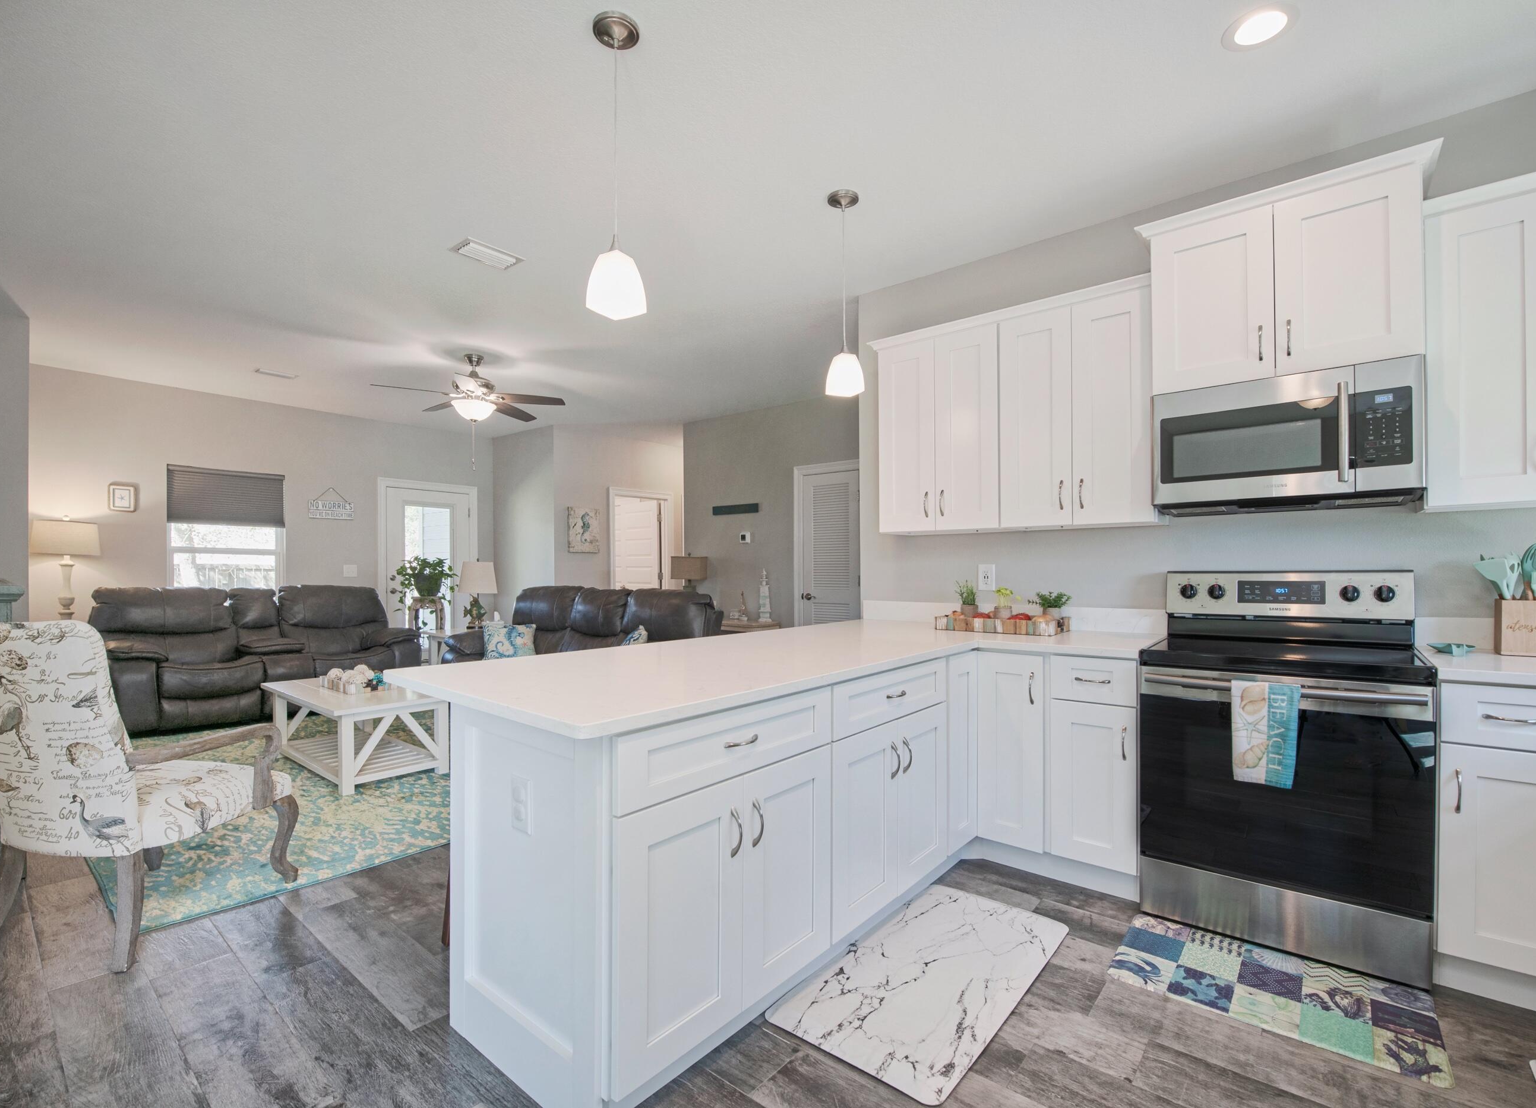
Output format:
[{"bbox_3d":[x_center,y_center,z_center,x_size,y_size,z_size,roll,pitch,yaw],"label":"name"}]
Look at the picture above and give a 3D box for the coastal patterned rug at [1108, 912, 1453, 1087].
[{"bbox_3d":[1.427,1.243,1.859,0.755,0.012,0.430,-1,-2,41],"label":"coastal patterned rug"}]

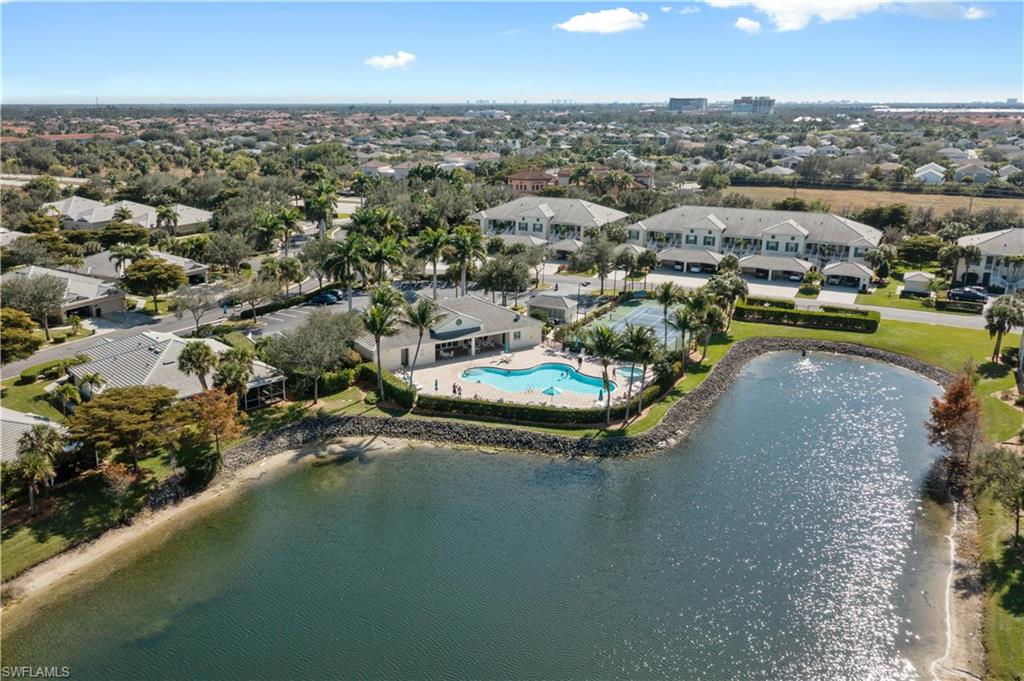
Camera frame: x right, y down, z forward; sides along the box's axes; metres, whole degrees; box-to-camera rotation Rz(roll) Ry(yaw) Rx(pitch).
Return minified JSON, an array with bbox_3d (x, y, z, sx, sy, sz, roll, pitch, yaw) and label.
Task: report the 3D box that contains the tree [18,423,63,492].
[{"bbox_3d":[-40.700,10.360,69.580,3.900,6.880,3.900,0,17,0],"label":"tree"}]

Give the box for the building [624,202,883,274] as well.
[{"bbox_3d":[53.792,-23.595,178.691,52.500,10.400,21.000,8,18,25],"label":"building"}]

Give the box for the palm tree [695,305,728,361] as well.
[{"bbox_3d":[26.456,-1.025,105.853,4.600,7.751,4.500,0,17,0],"label":"palm tree"}]

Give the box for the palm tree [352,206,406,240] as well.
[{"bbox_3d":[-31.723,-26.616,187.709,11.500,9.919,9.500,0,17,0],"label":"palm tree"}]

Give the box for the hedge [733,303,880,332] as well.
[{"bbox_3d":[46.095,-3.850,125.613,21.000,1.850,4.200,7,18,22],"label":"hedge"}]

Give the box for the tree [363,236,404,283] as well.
[{"bbox_3d":[-24.171,-14.963,149.975,7.000,10.000,6.600,0,17,0],"label":"tree"}]

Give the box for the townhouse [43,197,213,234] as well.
[{"bbox_3d":[-109.300,-35.149,222.949,53.000,7.000,20.000,8,18,26],"label":"townhouse"}]

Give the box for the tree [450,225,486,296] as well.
[{"bbox_3d":[-7.320,-11.740,131.109,6.000,14.600,6.000,0,17,0],"label":"tree"}]

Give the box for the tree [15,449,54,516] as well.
[{"bbox_3d":[-40.296,12.158,67.294,3.400,6.000,3.400,0,17,0],"label":"tree"}]

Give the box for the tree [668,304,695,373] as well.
[{"bbox_3d":[22.032,-0.060,102.761,3.800,9.000,3.800,0,17,0],"label":"tree"}]

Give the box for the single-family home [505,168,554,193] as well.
[{"bbox_3d":[6.742,-59.240,298.073,17.000,10.000,15.000,-1,17,-3],"label":"single-family home"}]

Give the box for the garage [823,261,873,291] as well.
[{"bbox_3d":[63.522,-12.491,150.423,8.300,4.200,7.000,8,19,26],"label":"garage"}]

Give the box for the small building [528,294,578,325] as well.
[{"bbox_3d":[6.500,-5.404,128.406,7.600,4.000,4.700,9,19,26],"label":"small building"}]

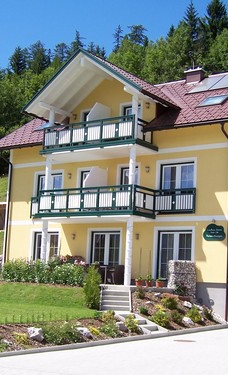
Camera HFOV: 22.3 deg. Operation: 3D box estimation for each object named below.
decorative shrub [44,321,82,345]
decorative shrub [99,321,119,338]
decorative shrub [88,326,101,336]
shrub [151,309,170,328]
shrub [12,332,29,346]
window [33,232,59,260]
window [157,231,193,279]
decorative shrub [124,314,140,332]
[{"bbox_3d":[-1.154,3.249,12.946,0.896,0.516,0.615,3,-9,-4],"label":"decorative shrub"},{"bbox_3d":[-0.137,3.523,14.336,0.496,0.429,0.465,3,-9,0],"label":"decorative shrub"},{"bbox_3d":[-0.469,3.502,14.050,0.280,0.230,0.270,3,-9,0],"label":"decorative shrub"},{"bbox_3d":[1.371,3.820,16.850,0.499,0.527,0.499,3,-8,0],"label":"shrub"},{"bbox_3d":[-1.832,2.981,11.350,0.274,0.252,0.274,3,-8,0],"label":"shrub"},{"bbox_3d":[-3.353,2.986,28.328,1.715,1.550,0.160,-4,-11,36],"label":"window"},{"bbox_3d":[2.531,2.853,24.192,1.641,2.050,0.160,-4,-11,36],"label":"window"},{"bbox_3d":[0.497,3.651,15.511,0.429,0.464,0.404,2,-9,2],"label":"decorative shrub"}]

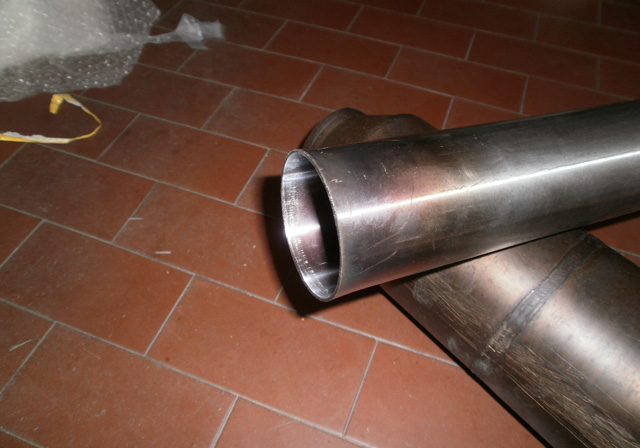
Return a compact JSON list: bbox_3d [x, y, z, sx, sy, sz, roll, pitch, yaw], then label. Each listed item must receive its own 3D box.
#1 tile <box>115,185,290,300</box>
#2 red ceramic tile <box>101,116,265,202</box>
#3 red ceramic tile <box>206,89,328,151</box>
[{"bbox_3d":[-0.095,0.013,0.427,0.152,0.009,0.075,17,54,12],"label":"tile"},{"bbox_3d":[-0.137,-0.066,0.486,0.152,0.009,0.075,17,54,12],"label":"red ceramic tile"},{"bbox_3d":[-0.038,-0.101,0.514,0.152,0.009,0.075,17,54,12],"label":"red ceramic tile"}]

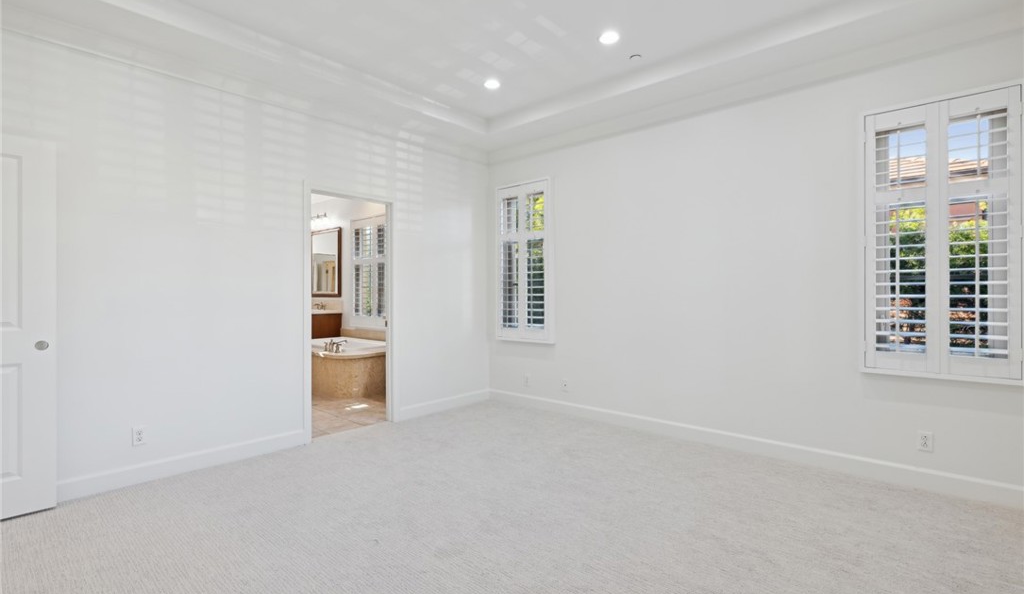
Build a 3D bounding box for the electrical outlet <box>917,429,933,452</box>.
[{"bbox_3d":[2.500,0.877,2.751,0.071,0.116,0.008,0,0,41],"label":"electrical outlet"}]

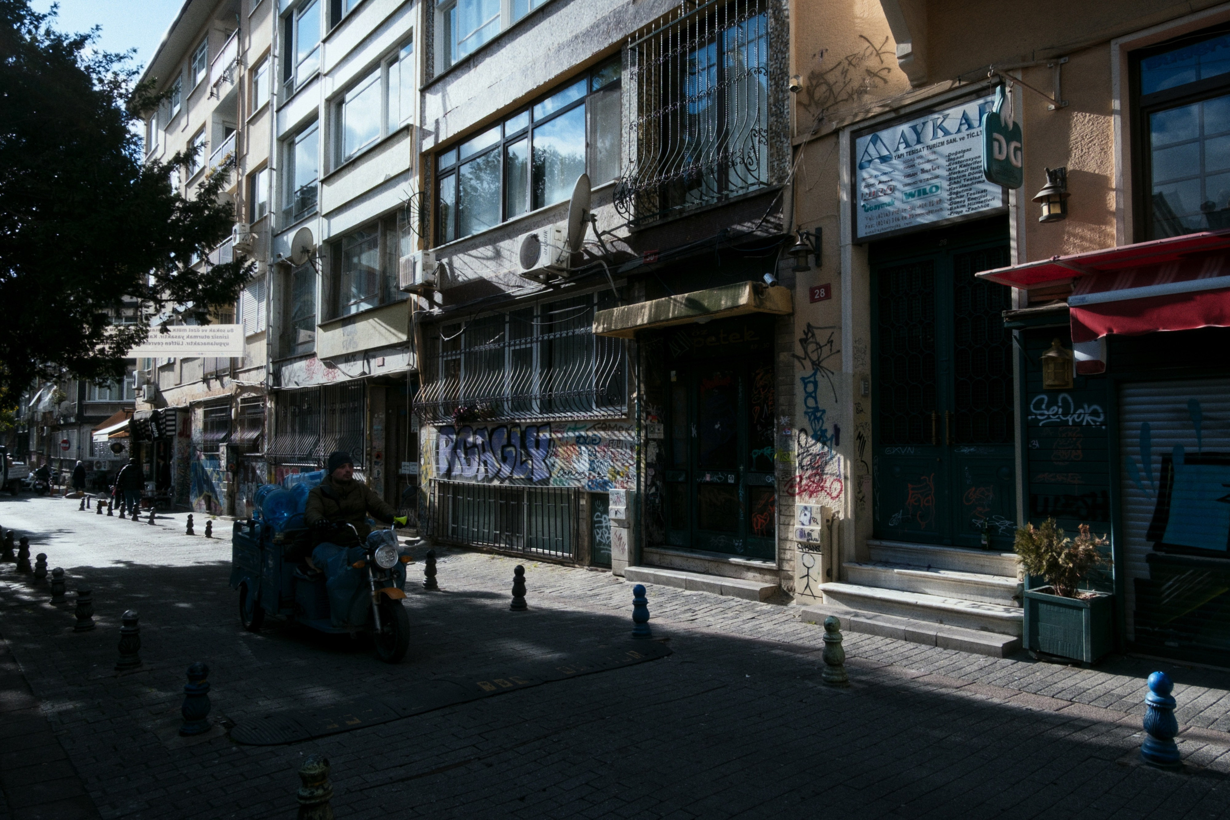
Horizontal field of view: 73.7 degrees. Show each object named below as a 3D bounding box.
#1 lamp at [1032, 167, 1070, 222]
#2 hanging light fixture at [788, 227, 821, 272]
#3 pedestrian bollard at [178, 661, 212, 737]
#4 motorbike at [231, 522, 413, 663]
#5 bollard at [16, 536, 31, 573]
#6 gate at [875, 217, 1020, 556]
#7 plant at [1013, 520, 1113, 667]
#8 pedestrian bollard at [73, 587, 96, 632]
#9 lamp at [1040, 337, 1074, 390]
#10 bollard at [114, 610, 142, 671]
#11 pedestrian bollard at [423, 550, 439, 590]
[{"bbox_3d":[3.580,-1.759,6.708,0.340,0.451,0.265,3,-4,-41],"label":"lamp"},{"bbox_3d":[1.997,-1.644,8.493,0.400,0.435,0.260,3,-4,-41],"label":"hanging light fixture"},{"bbox_3d":[-2.478,1.696,4.862,0.180,0.396,0.180,2,-3,-27],"label":"pedestrian bollard"},{"bbox_3d":[-2.444,1.490,7.243,1.020,1.090,2.670,3,-4,-41],"label":"motorbike"},{"bbox_3d":[-8.184,1.998,11.357,0.170,0.440,0.170,3,-4,-41],"label":"bollard"},{"bbox_3d":[3.160,-0.202,7.868,0.100,2.980,1.560,3,-4,-41],"label":"gate"},{"bbox_3d":[3.588,1.415,6.564,0.580,1.080,0.680,3,-4,-41],"label":"plant"},{"bbox_3d":[-5.028,1.873,7.777,0.184,0.422,0.184,2,-3,-33],"label":"pedestrian bollard"},{"bbox_3d":[3.563,-0.377,6.673,0.160,0.415,0.260,3,-4,-41],"label":"lamp"},{"bbox_3d":[-3.753,1.770,6.349,0.184,0.440,0.184,2,-3,-30],"label":"bollard"},{"bbox_3d":[-2.175,1.884,9.705,0.172,0.450,0.172,3,-4,-41],"label":"pedestrian bollard"}]

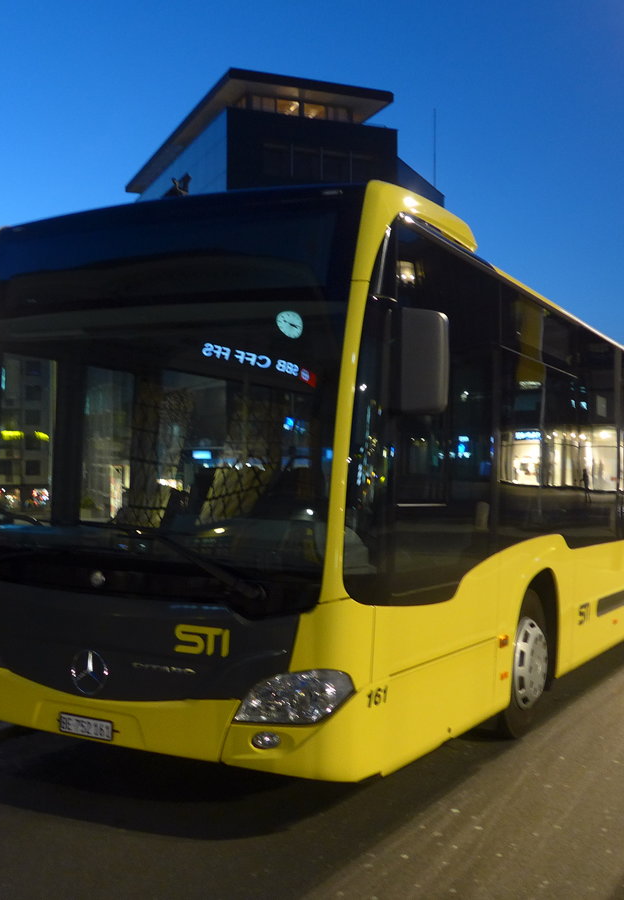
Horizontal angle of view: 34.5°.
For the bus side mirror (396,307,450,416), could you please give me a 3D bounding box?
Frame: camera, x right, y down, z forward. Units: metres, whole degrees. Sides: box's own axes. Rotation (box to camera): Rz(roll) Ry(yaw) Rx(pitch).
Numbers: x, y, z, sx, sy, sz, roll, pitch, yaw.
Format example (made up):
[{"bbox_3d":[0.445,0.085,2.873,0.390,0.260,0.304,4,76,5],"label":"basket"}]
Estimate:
[{"bbox_3d":[0.468,-0.366,4.225,0.240,0.450,0.130,1,-2,21],"label":"bus side mirror"}]

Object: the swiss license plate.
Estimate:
[{"bbox_3d":[-1.037,1.272,4.621,0.310,0.087,0.015,0,-2,29],"label":"swiss license plate"}]

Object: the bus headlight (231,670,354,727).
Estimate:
[{"bbox_3d":[-0.079,1.043,4.265,0.490,0.250,0.210,1,-2,21],"label":"bus headlight"}]

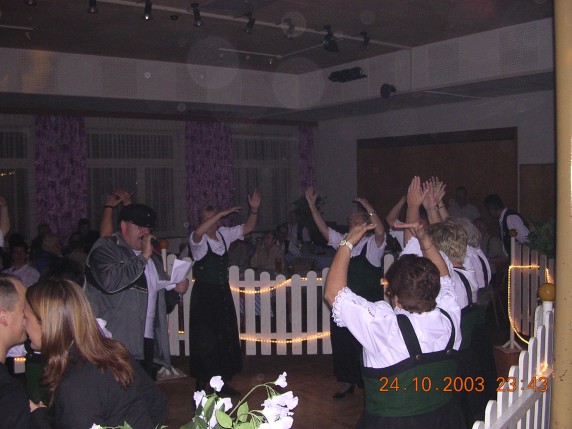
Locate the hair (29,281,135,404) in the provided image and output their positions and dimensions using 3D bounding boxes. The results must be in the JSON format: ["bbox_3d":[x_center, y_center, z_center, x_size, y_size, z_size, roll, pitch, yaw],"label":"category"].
[{"bbox_3d":[-0.687,0.425,2.100,0.280,0.400,0.250,1,4,35],"label":"hair"}]

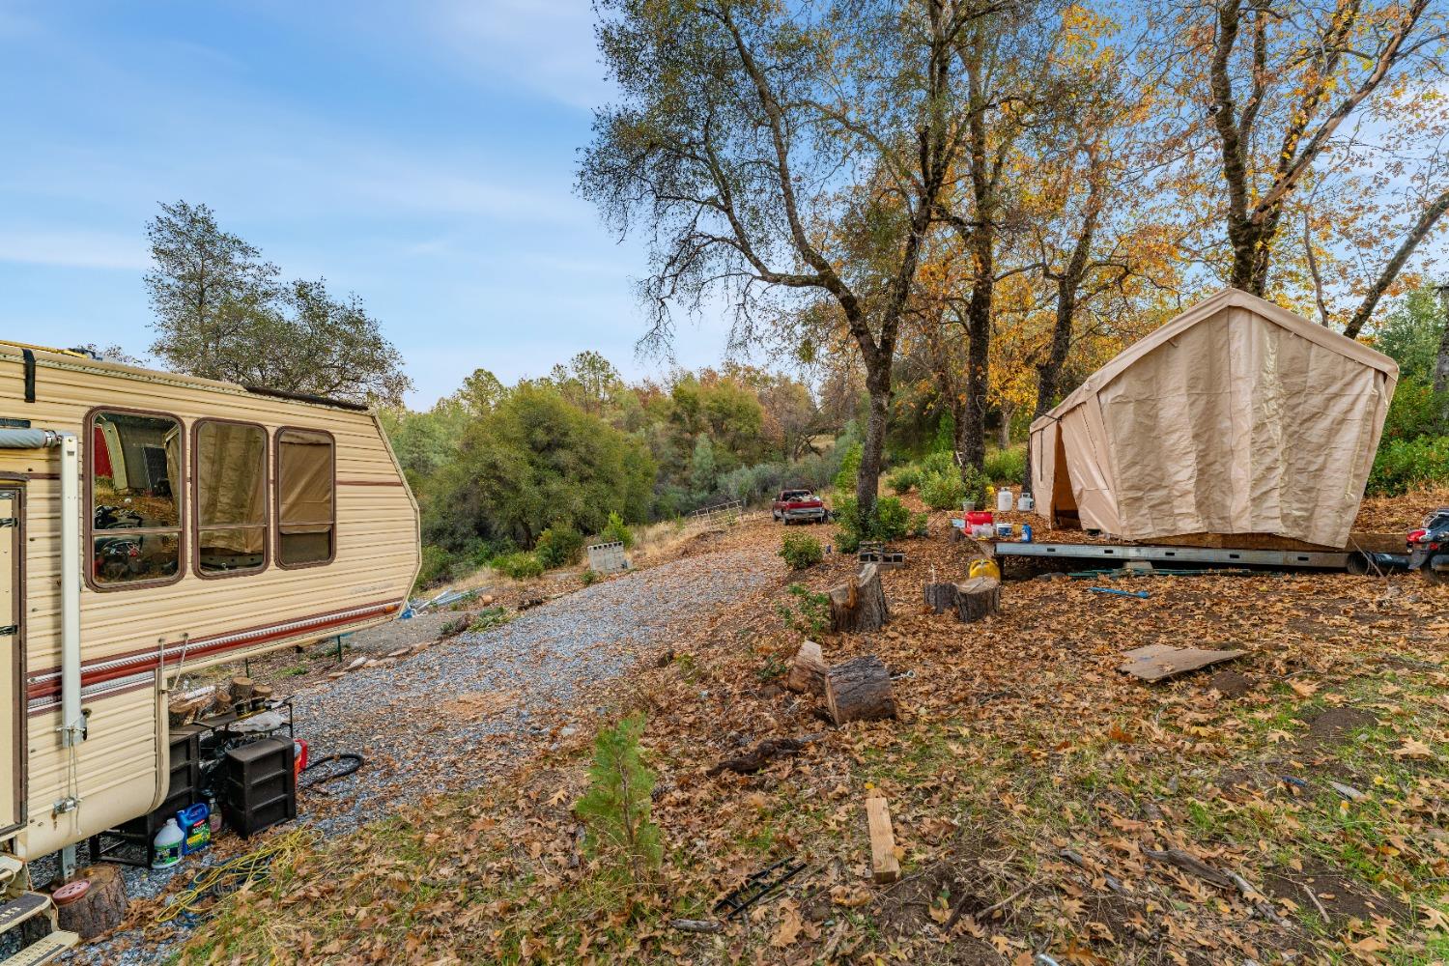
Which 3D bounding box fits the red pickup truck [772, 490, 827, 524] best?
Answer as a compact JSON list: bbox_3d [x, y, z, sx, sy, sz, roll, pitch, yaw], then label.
[{"bbox_3d":[3.980,1.280,30.200,1.930,1.760,5.300,-2,0,-3],"label":"red pickup truck"}]

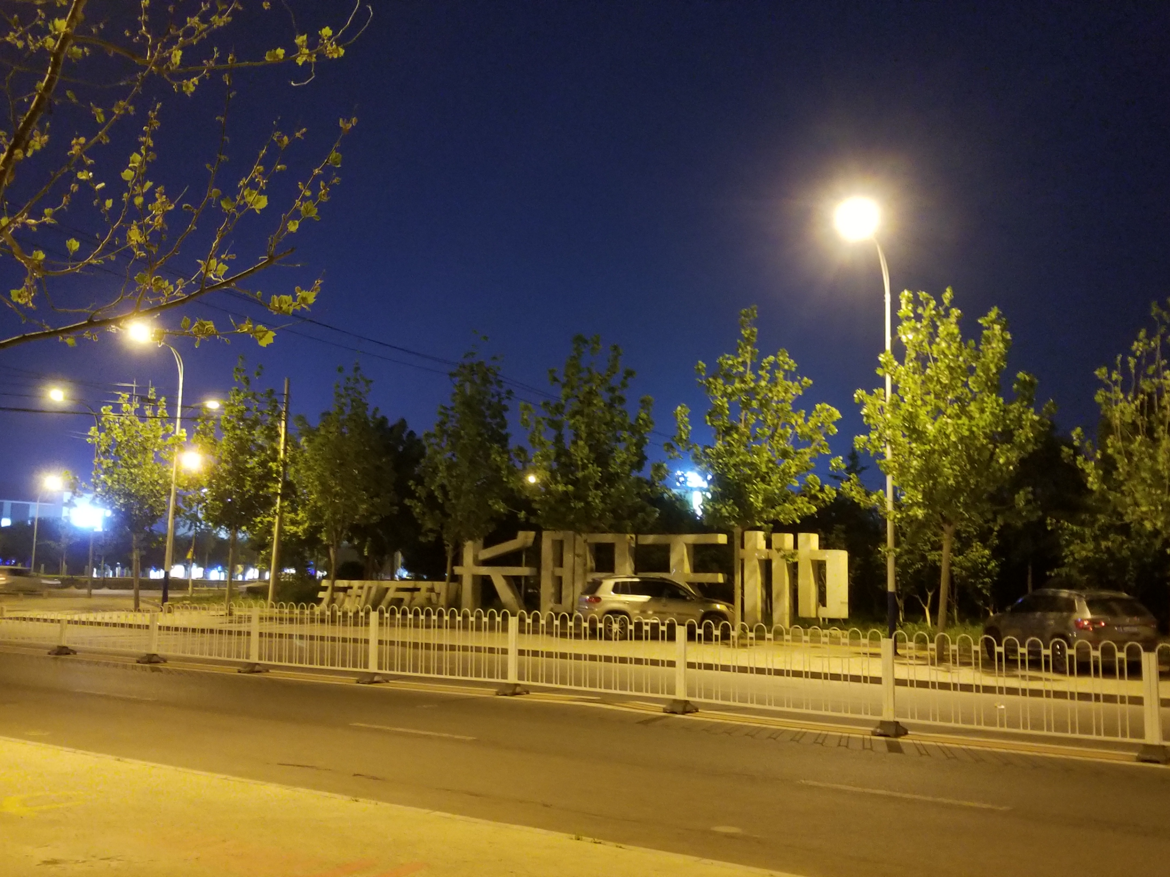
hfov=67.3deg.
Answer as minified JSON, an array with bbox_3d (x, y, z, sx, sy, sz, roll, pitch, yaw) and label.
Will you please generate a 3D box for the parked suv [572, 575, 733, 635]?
[{"bbox_3d":[1.910,4.608,24.218,4.480,1.680,1.810,2,-7,-10],"label":"parked suv"}]

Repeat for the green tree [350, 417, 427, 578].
[{"bbox_3d":[-7.858,2.862,34.924,3.172,7.508,3.013,2,-7,-12],"label":"green tree"}]

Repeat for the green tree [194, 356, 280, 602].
[{"bbox_3d":[-11.816,1.577,29.728,2.983,8.715,2.834,4,-7,-21],"label":"green tree"}]

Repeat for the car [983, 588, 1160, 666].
[{"bbox_3d":[10.612,4.249,19.809,1.810,1.630,4.420,1,-6,-3],"label":"car"}]

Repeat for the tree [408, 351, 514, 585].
[{"bbox_3d":[-3.638,1.381,25.901,3.088,8.374,2.934,2,-7,-8],"label":"tree"}]

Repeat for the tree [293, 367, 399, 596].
[{"bbox_3d":[-7.697,1.635,27.760,3.366,8.223,3.198,3,-7,-15],"label":"tree"}]

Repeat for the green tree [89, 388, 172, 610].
[{"bbox_3d":[-16.380,2.115,31.702,3.212,8.013,3.052,4,-7,-27],"label":"green tree"}]

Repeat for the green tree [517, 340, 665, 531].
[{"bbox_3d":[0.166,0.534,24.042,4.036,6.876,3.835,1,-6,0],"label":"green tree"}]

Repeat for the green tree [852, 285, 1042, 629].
[{"bbox_3d":[8.409,0.742,20.069,4.436,8.513,4.214,-2,-7,23],"label":"green tree"}]

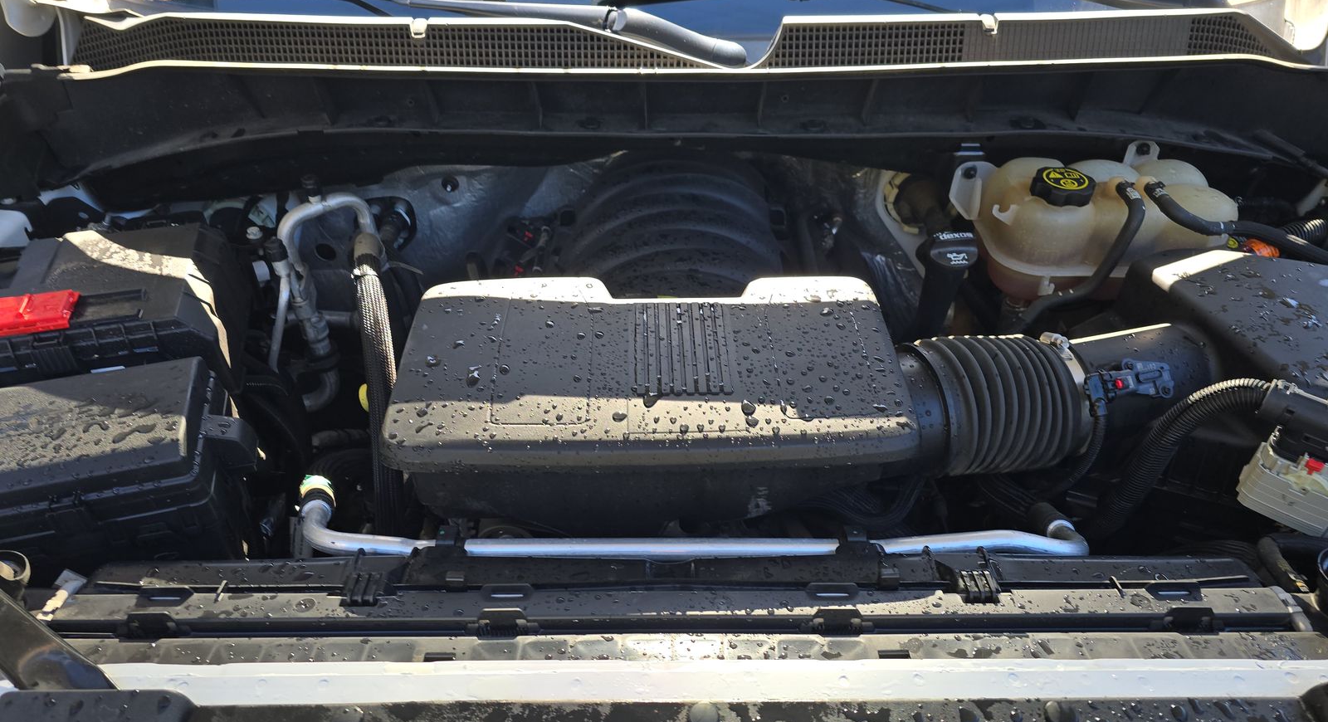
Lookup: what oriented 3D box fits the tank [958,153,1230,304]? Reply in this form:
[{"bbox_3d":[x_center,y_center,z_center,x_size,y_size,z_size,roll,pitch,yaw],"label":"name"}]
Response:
[{"bbox_3d":[0.458,-0.132,0.959,0.275,0.165,0.170,0,40,0],"label":"tank"}]

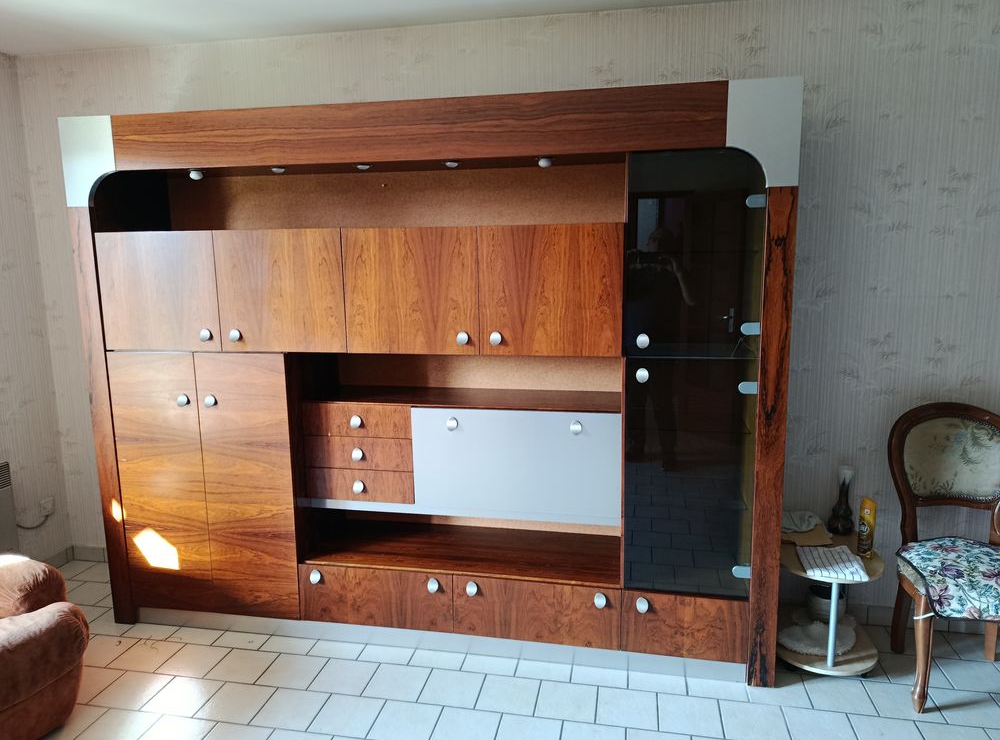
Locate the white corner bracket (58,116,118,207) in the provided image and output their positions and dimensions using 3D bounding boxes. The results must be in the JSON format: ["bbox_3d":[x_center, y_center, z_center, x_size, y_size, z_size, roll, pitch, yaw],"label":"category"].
[{"bbox_3d":[-1.552,-0.788,2.634,0.228,0.328,0.025,1,9,11],"label":"white corner bracket"}]

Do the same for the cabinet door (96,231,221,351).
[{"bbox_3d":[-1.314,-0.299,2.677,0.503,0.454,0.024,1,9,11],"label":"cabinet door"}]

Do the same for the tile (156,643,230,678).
[{"bbox_3d":[-1.161,1.111,2.638,0.200,0.010,0.200,1,9,11],"label":"tile"}]

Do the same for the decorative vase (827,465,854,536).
[{"bbox_3d":[1.351,0.516,2.725,0.097,0.263,0.097,1,9,11],"label":"decorative vase"}]

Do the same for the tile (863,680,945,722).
[{"bbox_3d":[1.368,1.129,2.355,0.200,0.010,0.199,1,9,11],"label":"tile"}]

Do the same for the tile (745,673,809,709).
[{"bbox_3d":[0.969,1.122,2.435,0.199,0.010,0.199,1,9,11],"label":"tile"}]

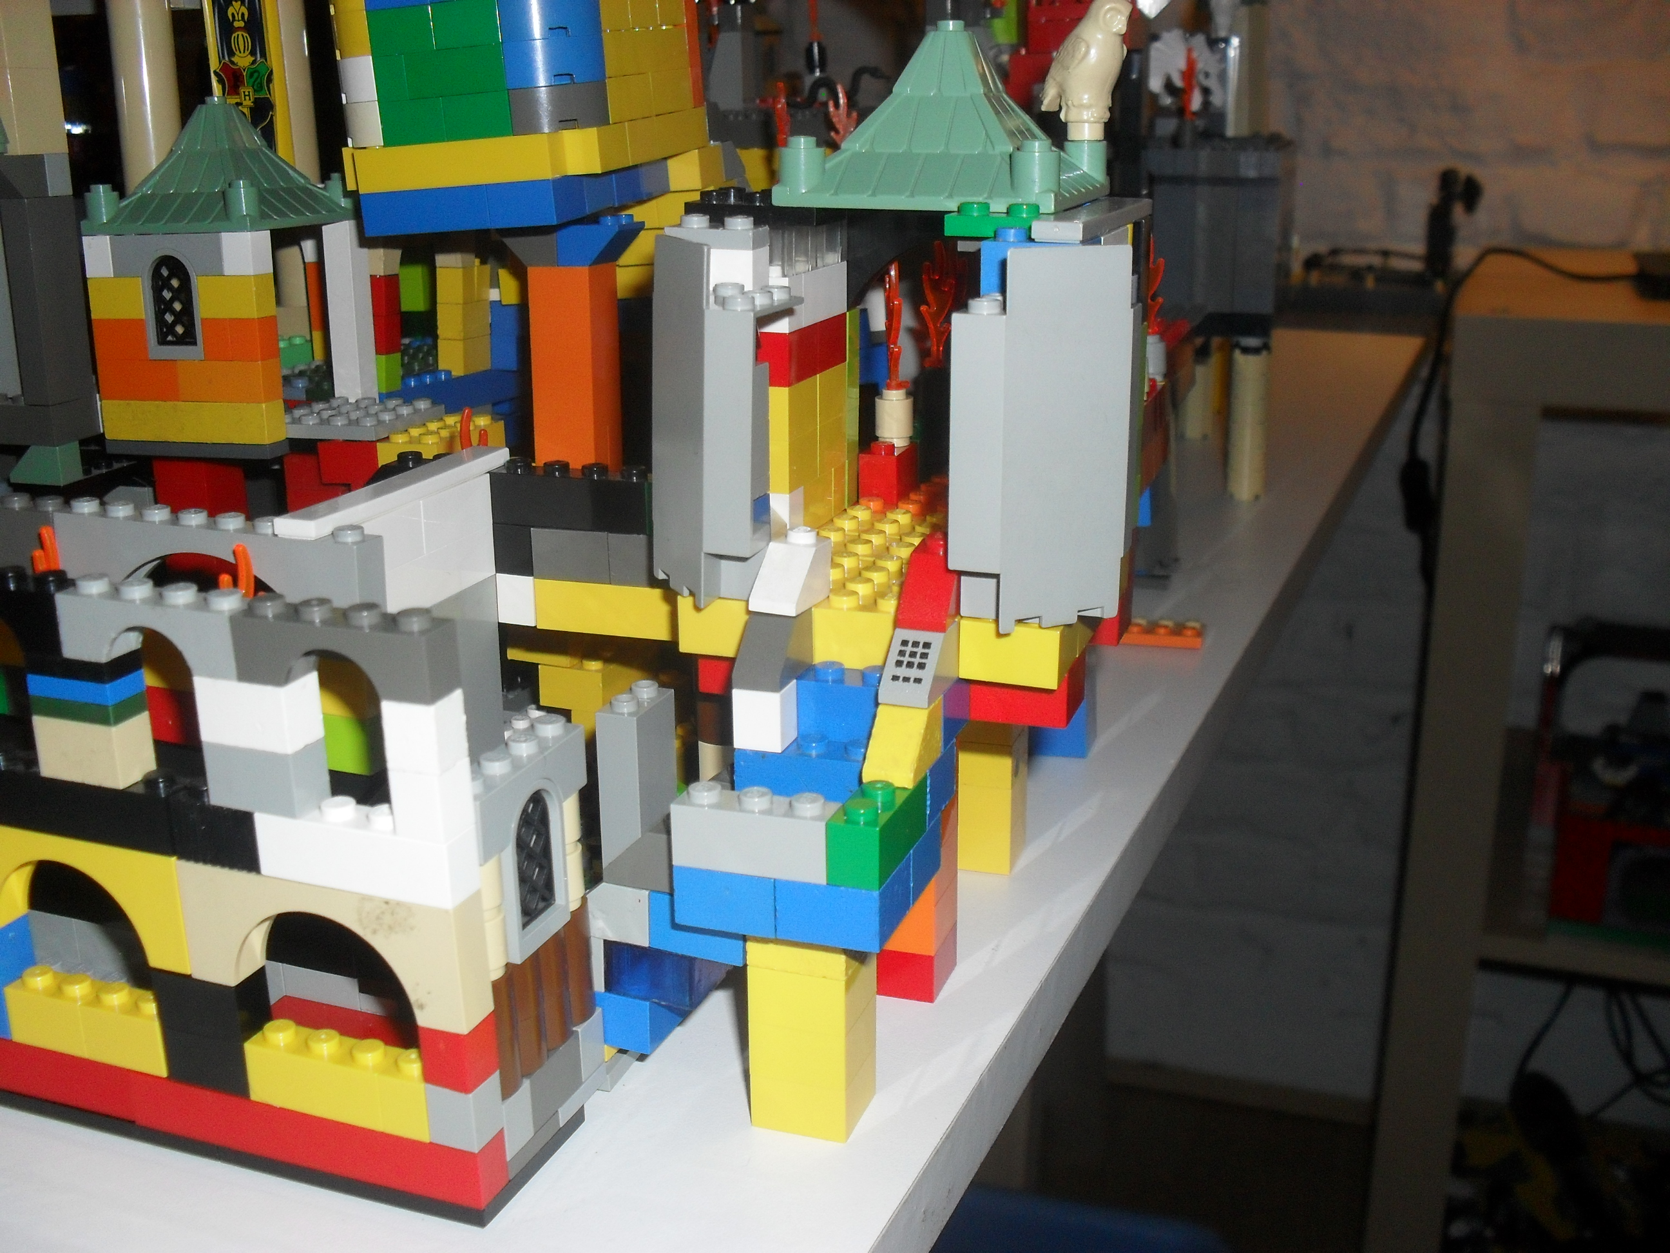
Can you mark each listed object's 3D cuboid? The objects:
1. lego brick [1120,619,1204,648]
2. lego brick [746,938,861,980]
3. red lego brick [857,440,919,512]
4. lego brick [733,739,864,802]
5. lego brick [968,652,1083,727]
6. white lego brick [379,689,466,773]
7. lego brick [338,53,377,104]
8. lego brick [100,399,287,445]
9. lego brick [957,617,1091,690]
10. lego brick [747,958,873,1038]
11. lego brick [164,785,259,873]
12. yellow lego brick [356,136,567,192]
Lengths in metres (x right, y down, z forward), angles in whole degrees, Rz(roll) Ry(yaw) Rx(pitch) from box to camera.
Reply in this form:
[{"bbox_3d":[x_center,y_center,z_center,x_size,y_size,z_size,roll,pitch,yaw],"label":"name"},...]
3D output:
[{"bbox_3d":[0.102,0.002,0.521,0.024,0.005,0.014,5,17,19],"label":"lego brick"},{"bbox_3d":[-0.003,0.046,0.264,0.016,0.011,0.016,4,17,18],"label":"lego brick"},{"bbox_3d":[0.011,-0.033,0.353,0.008,0.011,0.016,5,16,18],"label":"red lego brick"},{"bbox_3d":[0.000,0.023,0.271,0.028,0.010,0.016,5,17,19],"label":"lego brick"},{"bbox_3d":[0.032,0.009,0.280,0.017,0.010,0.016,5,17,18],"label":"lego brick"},{"bbox_3d":[-0.054,0.013,0.224,0.008,0.010,0.008,5,17,20],"label":"white lego brick"},{"bbox_3d":[-0.105,-0.121,0.375,0.016,0.010,0.016,2,19,18],"label":"lego brick"},{"bbox_3d":[-0.154,-0.050,0.404,0.048,0.010,0.008,4,16,16],"label":"lego brick"},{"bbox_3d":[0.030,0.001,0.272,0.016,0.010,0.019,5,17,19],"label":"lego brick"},{"bbox_3d":[-0.003,0.055,0.267,0.016,0.011,0.016,5,17,19],"label":"lego brick"},{"bbox_3d":[-0.087,0.028,0.242,0.016,0.010,0.008,5,17,20],"label":"lego brick"},{"bbox_3d":[-0.084,-0.103,0.376,0.048,0.010,0.008,1,18,16],"label":"yellow lego brick"}]

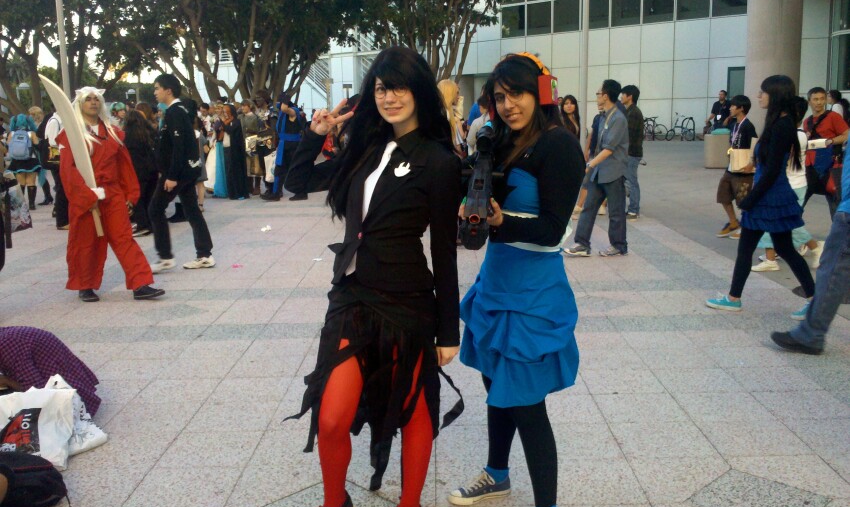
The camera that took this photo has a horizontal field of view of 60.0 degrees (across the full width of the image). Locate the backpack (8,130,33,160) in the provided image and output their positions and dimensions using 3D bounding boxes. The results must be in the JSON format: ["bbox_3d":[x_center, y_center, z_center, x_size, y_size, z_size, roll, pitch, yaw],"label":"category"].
[{"bbox_3d":[-6.662,-1.776,12.100,0.340,0.470,0.200,-7,12,-28],"label":"backpack"}]

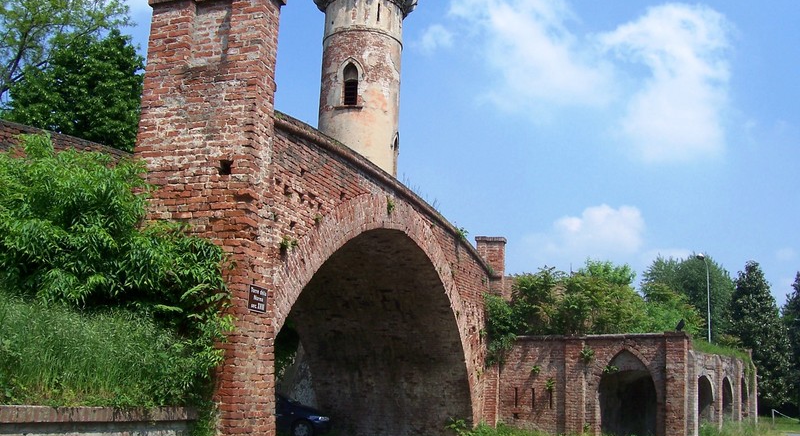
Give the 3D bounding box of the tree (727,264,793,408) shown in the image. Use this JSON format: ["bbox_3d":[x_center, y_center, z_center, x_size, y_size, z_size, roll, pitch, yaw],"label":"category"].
[{"bbox_3d":[23.780,7.836,51.967,4.200,10.100,4.200,-2,-12,24],"label":"tree"}]

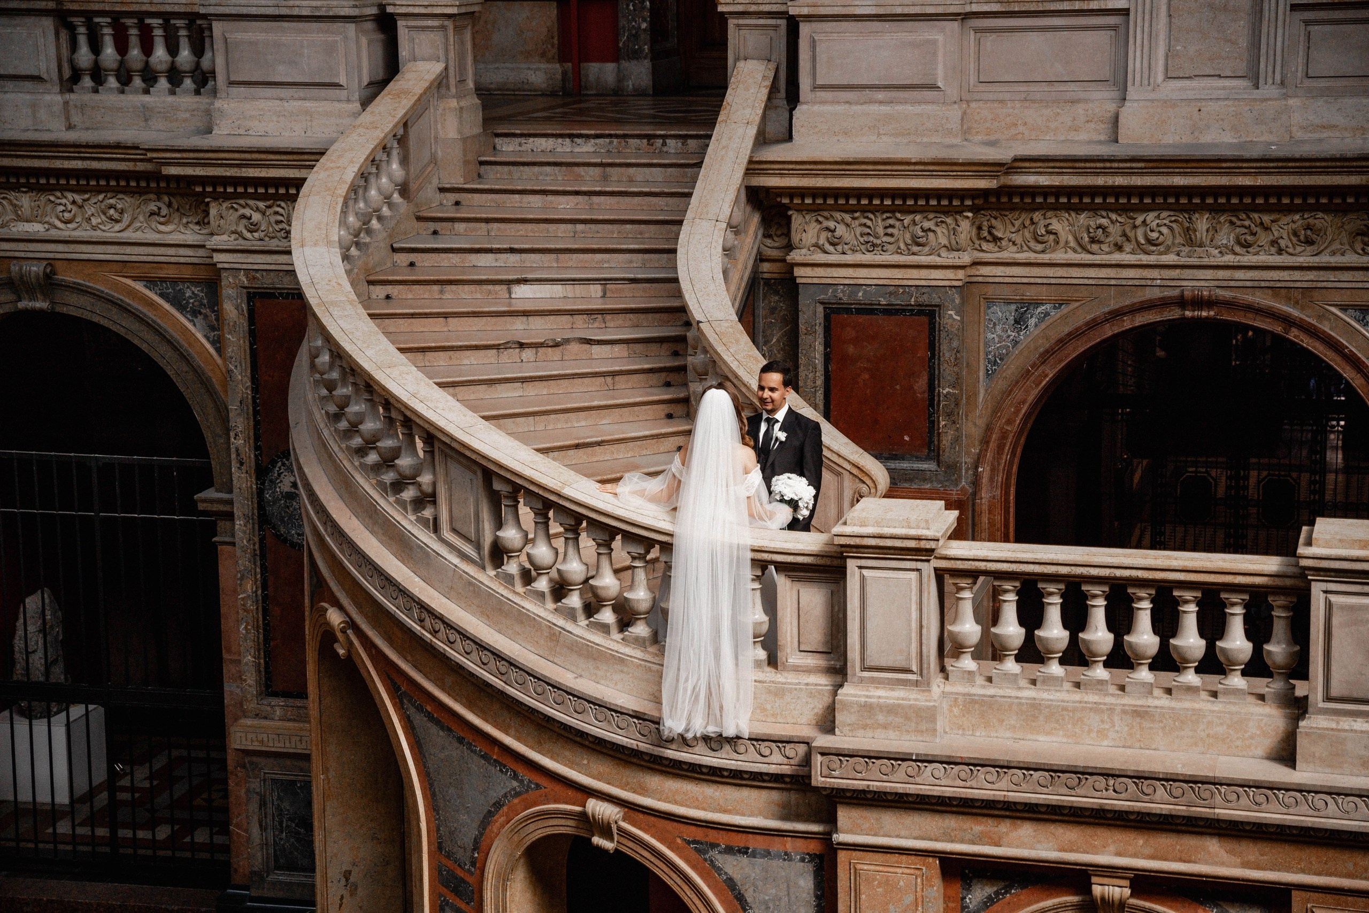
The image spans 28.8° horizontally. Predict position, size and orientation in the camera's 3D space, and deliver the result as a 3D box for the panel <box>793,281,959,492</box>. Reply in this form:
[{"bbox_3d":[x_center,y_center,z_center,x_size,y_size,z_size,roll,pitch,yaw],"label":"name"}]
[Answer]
[{"bbox_3d":[1.321,-0.473,17.789,1.115,1.370,0.120,2,12,15],"label":"panel"}]

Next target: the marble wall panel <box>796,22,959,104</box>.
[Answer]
[{"bbox_3d":[1.289,-2.598,17.495,1.041,0.529,0.120,2,12,15],"label":"marble wall panel"}]

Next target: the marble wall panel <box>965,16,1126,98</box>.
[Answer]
[{"bbox_3d":[2.353,-2.598,17.335,1.017,0.509,0.120,2,12,15],"label":"marble wall panel"}]

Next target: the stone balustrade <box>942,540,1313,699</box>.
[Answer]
[{"bbox_3d":[2.006,0.757,12.340,1.651,0.614,0.300,2,12,15],"label":"stone balustrade"}]

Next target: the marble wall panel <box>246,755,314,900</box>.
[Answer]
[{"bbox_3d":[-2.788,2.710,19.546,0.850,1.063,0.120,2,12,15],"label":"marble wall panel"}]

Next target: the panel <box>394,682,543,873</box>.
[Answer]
[{"bbox_3d":[-1.129,1.679,13.792,0.140,0.820,1.100,-11,15,-41],"label":"panel"}]

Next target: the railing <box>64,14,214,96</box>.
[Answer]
[{"bbox_3d":[-3.851,-2.839,18.885,1.074,0.543,0.200,2,12,15],"label":"railing"}]

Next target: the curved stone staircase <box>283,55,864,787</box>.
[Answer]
[{"bbox_3d":[-0.700,-0.589,15.365,4.450,2.980,5.650,2,12,15],"label":"curved stone staircase"}]

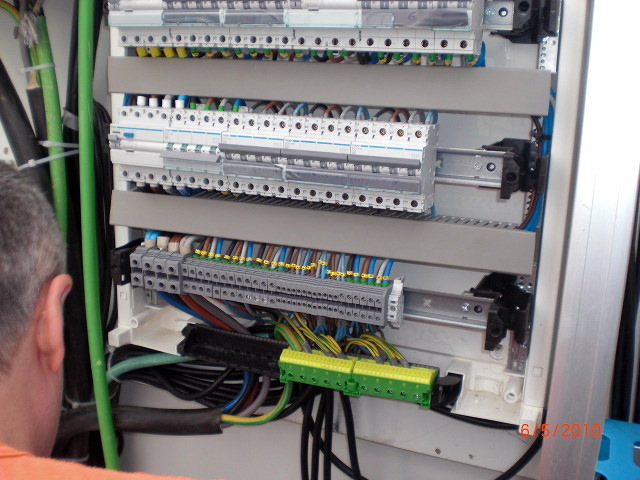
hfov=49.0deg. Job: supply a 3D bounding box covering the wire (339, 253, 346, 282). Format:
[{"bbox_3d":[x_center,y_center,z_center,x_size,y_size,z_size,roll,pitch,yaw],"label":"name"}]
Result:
[{"bbox_3d":[0.024,0.028,0.739,0.004,0.031,0.004,5,4,22],"label":"wire"}]

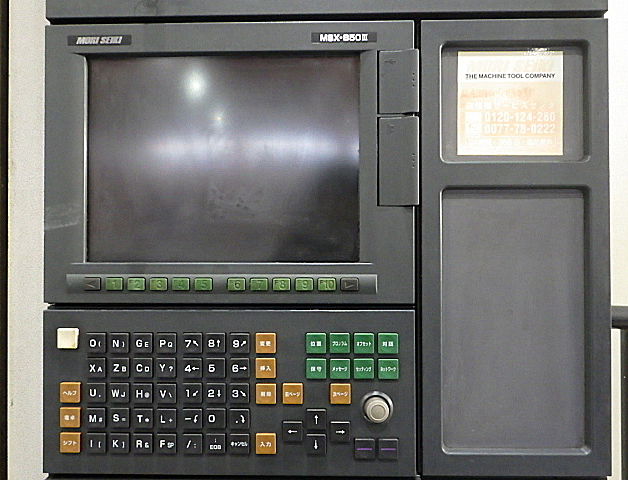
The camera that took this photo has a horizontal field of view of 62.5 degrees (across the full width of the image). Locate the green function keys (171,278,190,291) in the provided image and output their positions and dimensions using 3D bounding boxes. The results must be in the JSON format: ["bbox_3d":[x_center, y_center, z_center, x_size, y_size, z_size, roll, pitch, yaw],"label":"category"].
[{"bbox_3d":[-0.103,0.035,0.406,0.014,0.010,0.005,0,0,1],"label":"green function keys"}]

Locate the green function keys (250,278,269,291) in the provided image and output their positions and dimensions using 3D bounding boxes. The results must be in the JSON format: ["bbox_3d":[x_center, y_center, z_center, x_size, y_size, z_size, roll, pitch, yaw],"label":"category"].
[{"bbox_3d":[-0.042,0.035,0.405,0.014,0.010,0.005,0,0,1],"label":"green function keys"}]

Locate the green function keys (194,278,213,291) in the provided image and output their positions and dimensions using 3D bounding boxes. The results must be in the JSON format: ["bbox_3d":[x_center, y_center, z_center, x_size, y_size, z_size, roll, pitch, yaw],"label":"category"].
[{"bbox_3d":[-0.086,0.035,0.404,0.014,0.010,0.004,0,-1,1],"label":"green function keys"}]

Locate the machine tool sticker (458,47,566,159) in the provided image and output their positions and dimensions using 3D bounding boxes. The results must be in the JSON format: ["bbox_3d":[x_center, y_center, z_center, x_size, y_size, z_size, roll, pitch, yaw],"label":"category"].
[{"bbox_3d":[0.159,-0.110,0.418,0.086,0.085,0.002,0,0,1],"label":"machine tool sticker"}]

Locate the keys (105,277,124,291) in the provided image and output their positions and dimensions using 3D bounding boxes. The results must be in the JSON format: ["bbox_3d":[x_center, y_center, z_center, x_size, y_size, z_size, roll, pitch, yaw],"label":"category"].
[{"bbox_3d":[-0.156,0.035,0.405,0.015,0.010,0.004,0,-1,1],"label":"keys"}]

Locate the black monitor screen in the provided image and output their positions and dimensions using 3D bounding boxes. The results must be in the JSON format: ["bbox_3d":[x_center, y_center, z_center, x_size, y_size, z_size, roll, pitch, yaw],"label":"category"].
[{"bbox_3d":[-0.072,-0.064,0.415,0.217,0.164,0.010,0,0,1],"label":"black monitor screen"}]

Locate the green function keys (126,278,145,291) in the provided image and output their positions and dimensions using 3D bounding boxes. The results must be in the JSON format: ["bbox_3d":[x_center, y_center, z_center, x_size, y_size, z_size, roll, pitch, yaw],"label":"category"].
[{"bbox_3d":[-0.138,0.035,0.405,0.015,0.010,0.004,0,-1,1],"label":"green function keys"}]

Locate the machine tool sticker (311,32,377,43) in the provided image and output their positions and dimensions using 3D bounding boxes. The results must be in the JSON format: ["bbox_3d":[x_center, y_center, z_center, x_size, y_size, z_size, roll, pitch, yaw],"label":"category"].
[{"bbox_3d":[0.024,-0.158,0.404,0.051,0.008,0.002,0,-1,1],"label":"machine tool sticker"}]

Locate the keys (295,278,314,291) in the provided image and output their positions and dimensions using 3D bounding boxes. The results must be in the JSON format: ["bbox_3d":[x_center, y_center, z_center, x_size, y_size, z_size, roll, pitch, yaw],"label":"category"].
[{"bbox_3d":[-0.007,0.035,0.405,0.014,0.010,0.005,0,0,1],"label":"keys"}]

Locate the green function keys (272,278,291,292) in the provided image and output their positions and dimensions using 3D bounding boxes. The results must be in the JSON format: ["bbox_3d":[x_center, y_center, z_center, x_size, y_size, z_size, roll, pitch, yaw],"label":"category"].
[{"bbox_3d":[-0.025,0.035,0.405,0.014,0.010,0.005,0,0,1],"label":"green function keys"}]

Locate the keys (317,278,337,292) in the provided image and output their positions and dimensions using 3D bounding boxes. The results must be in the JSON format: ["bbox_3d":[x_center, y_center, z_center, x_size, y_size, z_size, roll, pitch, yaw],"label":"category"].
[{"bbox_3d":[0.010,0.035,0.405,0.014,0.010,0.005,0,0,1],"label":"keys"}]

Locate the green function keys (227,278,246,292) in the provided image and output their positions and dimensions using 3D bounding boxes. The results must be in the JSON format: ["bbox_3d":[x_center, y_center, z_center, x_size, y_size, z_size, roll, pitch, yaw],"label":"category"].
[{"bbox_3d":[-0.060,0.035,0.403,0.014,0.010,0.004,0,-1,1],"label":"green function keys"}]

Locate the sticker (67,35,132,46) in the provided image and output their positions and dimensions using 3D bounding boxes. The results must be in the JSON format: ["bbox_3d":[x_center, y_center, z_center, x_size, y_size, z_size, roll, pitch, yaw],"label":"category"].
[{"bbox_3d":[-0.169,-0.157,0.409,0.051,0.008,0.002,0,-1,1],"label":"sticker"}]

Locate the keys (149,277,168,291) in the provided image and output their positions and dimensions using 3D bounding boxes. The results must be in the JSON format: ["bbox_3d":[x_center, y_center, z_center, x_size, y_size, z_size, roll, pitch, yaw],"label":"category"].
[{"bbox_3d":[-0.121,0.035,0.404,0.014,0.010,0.004,0,-1,1],"label":"keys"}]

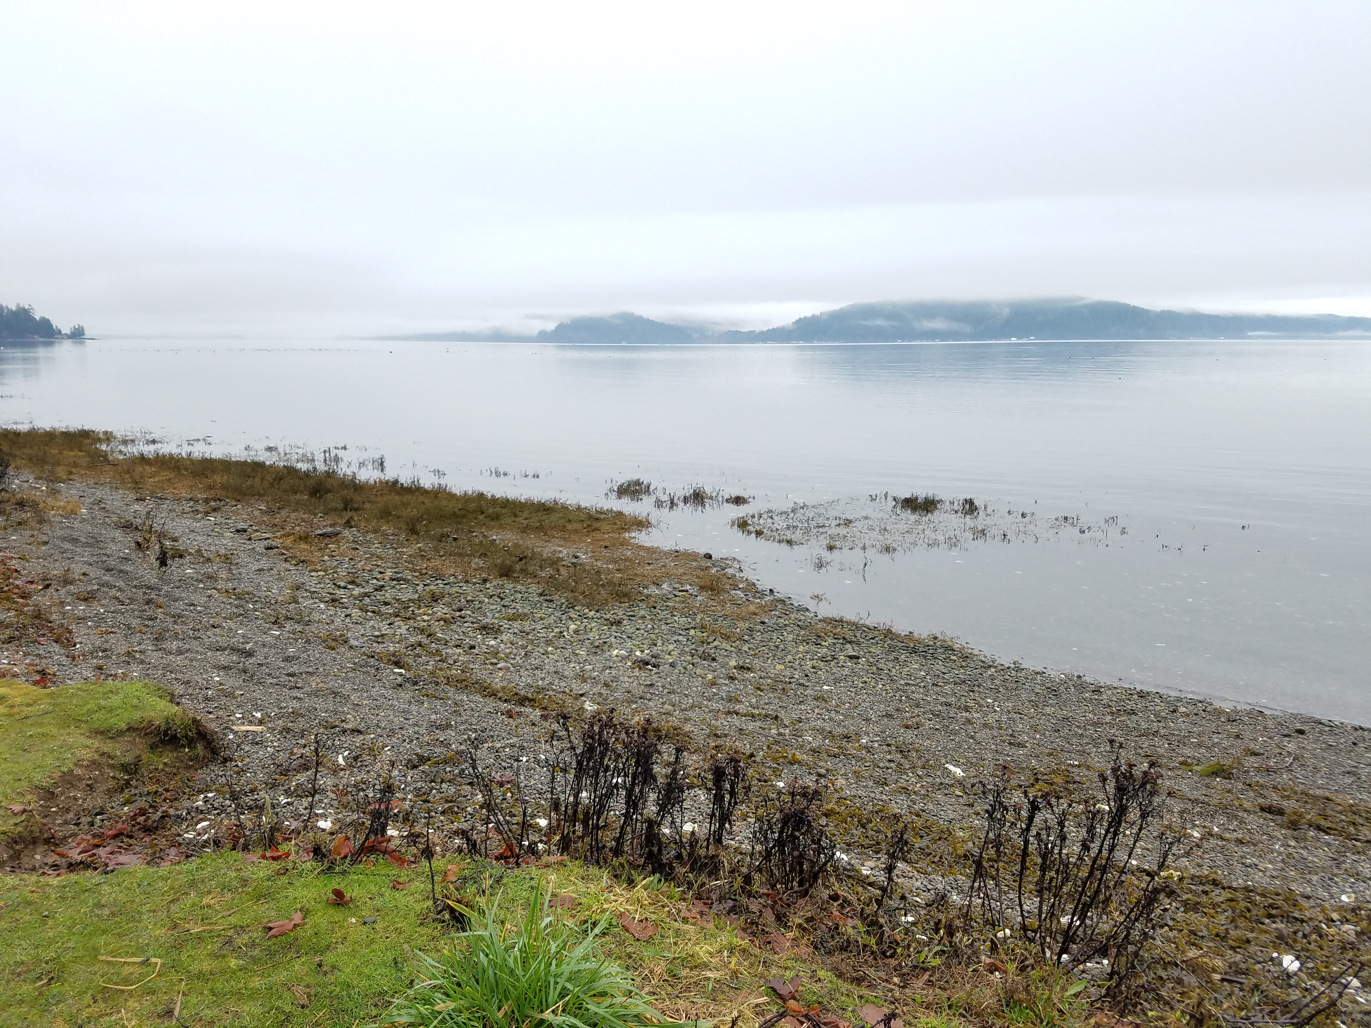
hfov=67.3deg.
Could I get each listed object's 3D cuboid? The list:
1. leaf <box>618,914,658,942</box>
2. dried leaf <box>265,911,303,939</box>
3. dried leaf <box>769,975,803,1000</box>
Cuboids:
[{"bbox_3d":[-0.125,1.061,2.662,0.133,0.025,0.079,9,13,43],"label":"leaf"},{"bbox_3d":[-1.031,1.060,2.653,0.073,0.030,0.124,7,12,37],"label":"dried leaf"},{"bbox_3d":[0.237,1.139,2.486,0.085,0.030,0.078,0,10,0],"label":"dried leaf"}]

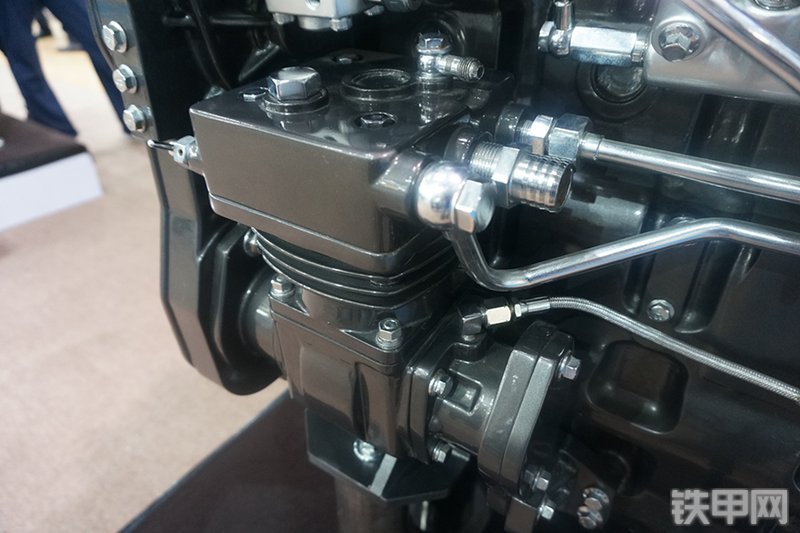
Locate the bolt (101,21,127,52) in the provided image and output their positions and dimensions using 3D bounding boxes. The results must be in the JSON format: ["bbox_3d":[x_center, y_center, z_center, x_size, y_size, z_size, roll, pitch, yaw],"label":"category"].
[{"bbox_3d":[-0.179,-0.143,0.334,0.018,0.018,0.009,20,39,27],"label":"bolt"}]

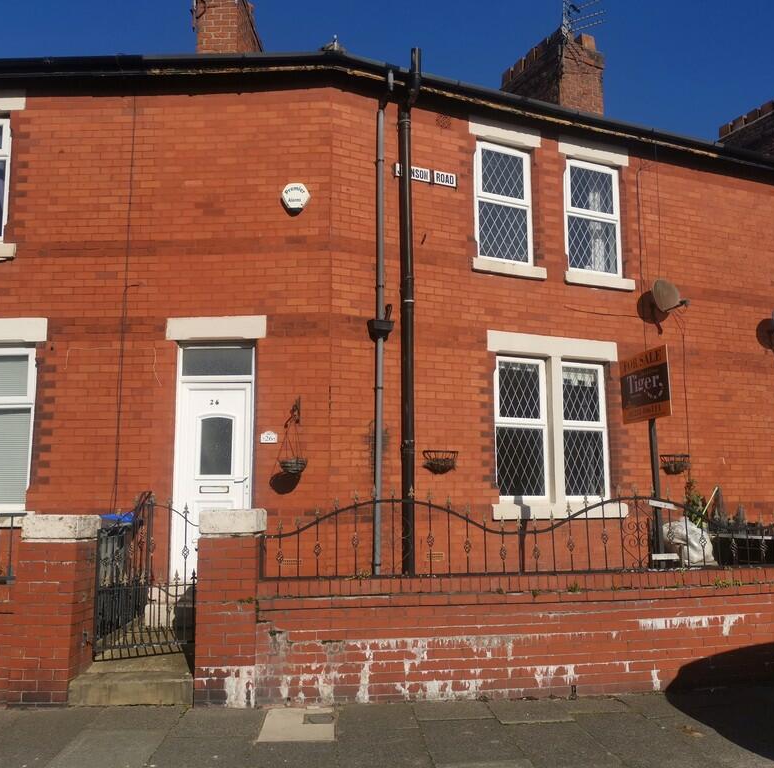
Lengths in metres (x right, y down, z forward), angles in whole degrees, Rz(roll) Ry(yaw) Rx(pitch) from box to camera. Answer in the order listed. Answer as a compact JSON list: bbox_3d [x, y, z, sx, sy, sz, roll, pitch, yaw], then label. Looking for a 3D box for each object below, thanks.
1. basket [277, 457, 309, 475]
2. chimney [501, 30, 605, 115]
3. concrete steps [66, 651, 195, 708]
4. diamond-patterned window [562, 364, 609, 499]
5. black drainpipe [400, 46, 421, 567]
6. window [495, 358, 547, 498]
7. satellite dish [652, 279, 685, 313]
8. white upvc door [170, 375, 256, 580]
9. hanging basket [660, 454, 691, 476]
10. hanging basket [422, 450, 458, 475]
[{"bbox_3d":[-0.951,0.825,8.080,0.300,0.180,0.300,-1,-8,2],"label":"basket"},{"bbox_3d":[2.775,-4.839,13.645,0.830,1.370,1.900,3,-9,-24],"label":"chimney"},{"bbox_3d":[-1.996,2.443,6.527,0.980,0.230,0.520,-1,-8,2],"label":"concrete steps"},{"bbox_3d":[2.420,0.584,9.838,0.690,1.670,0.080,3,-9,-24],"label":"diamond-patterned window"},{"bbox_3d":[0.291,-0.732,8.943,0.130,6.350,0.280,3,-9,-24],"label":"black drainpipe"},{"bbox_3d":[1.624,0.564,9.754,0.765,1.775,0.100,3,-9,-24],"label":"window"},{"bbox_3d":[3.632,-1.143,10.217,0.420,0.410,0.350,8,-11,-44],"label":"satellite dish"},{"bbox_3d":[-1.826,0.980,8.438,0.830,2.110,0.080,-1,-8,2],"label":"white upvc door"},{"bbox_3d":[3.807,1.061,10.395,0.430,0.250,0.210,3,-9,-24],"label":"hanging basket"},{"bbox_3d":[0.625,0.856,8.721,0.410,0.250,0.200,3,-9,-24],"label":"hanging basket"}]

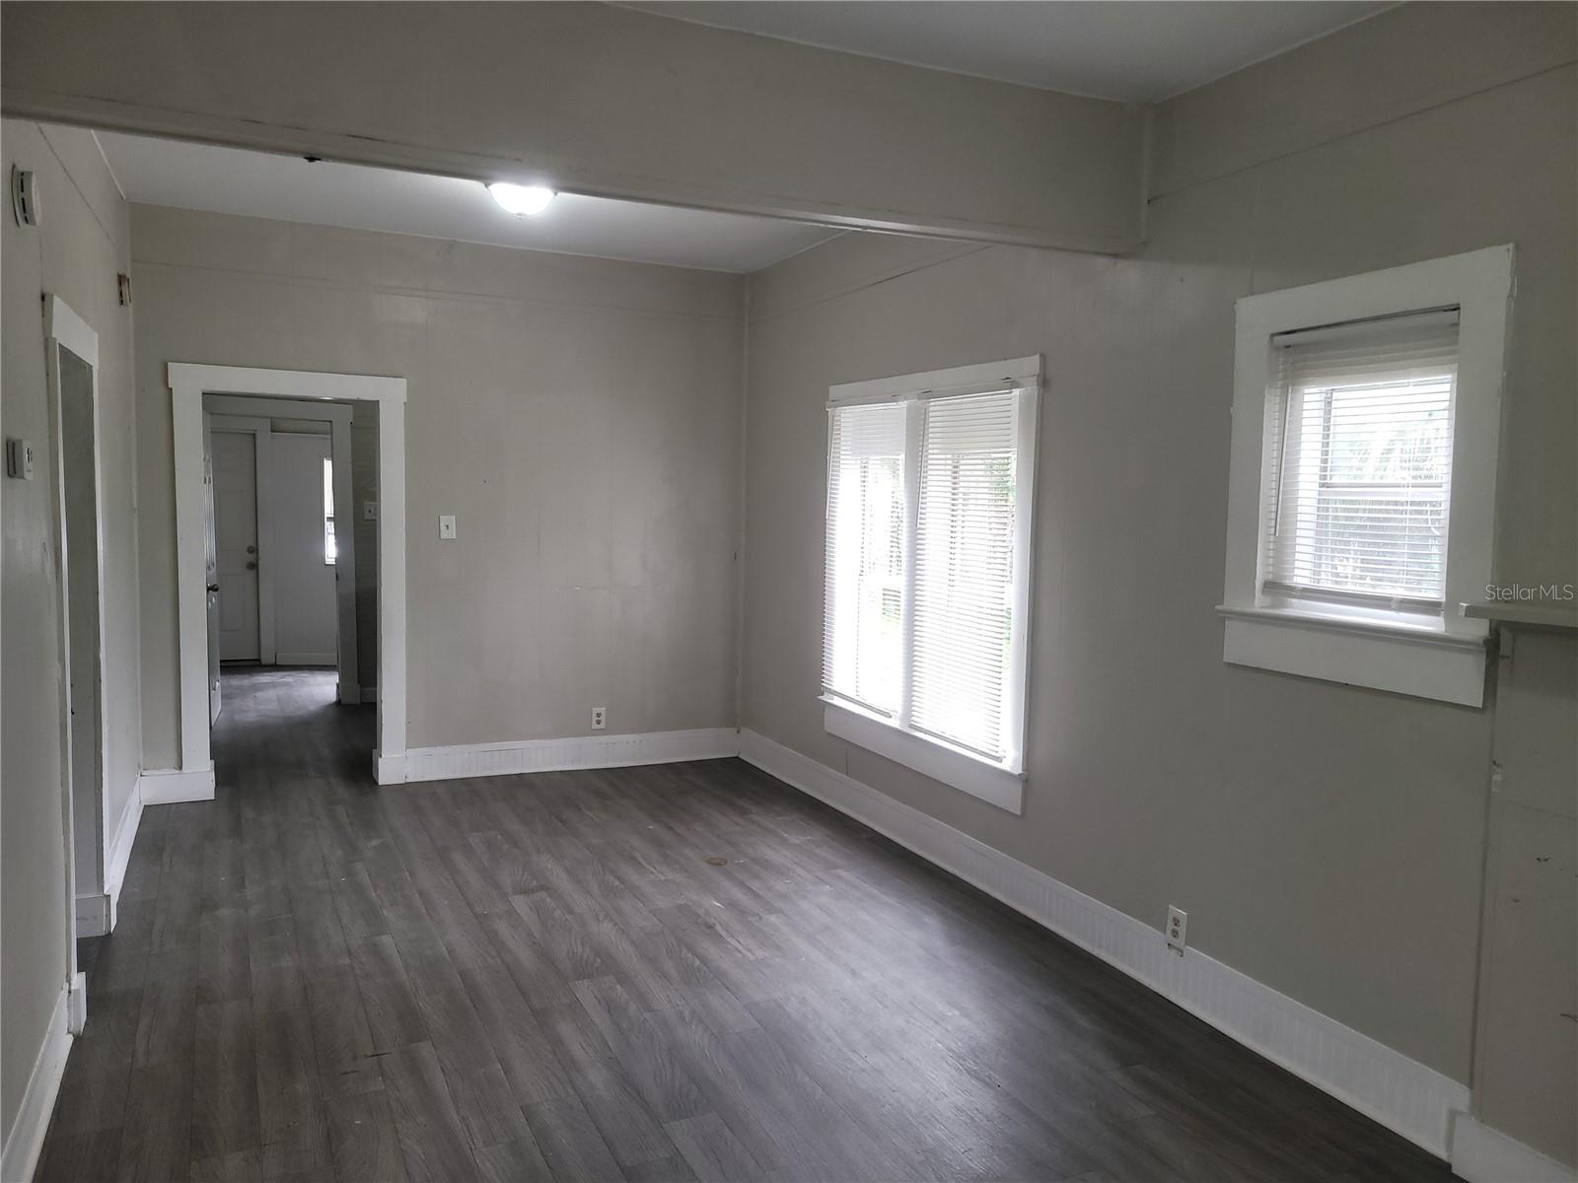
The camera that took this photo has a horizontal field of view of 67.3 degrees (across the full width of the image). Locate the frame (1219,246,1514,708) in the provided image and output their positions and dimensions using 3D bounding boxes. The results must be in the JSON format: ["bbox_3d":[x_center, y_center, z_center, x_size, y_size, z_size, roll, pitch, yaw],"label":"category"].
[{"bbox_3d":[1.477,-0.286,3.105,0.109,1.055,0.850,-1,5,-24],"label":"frame"}]

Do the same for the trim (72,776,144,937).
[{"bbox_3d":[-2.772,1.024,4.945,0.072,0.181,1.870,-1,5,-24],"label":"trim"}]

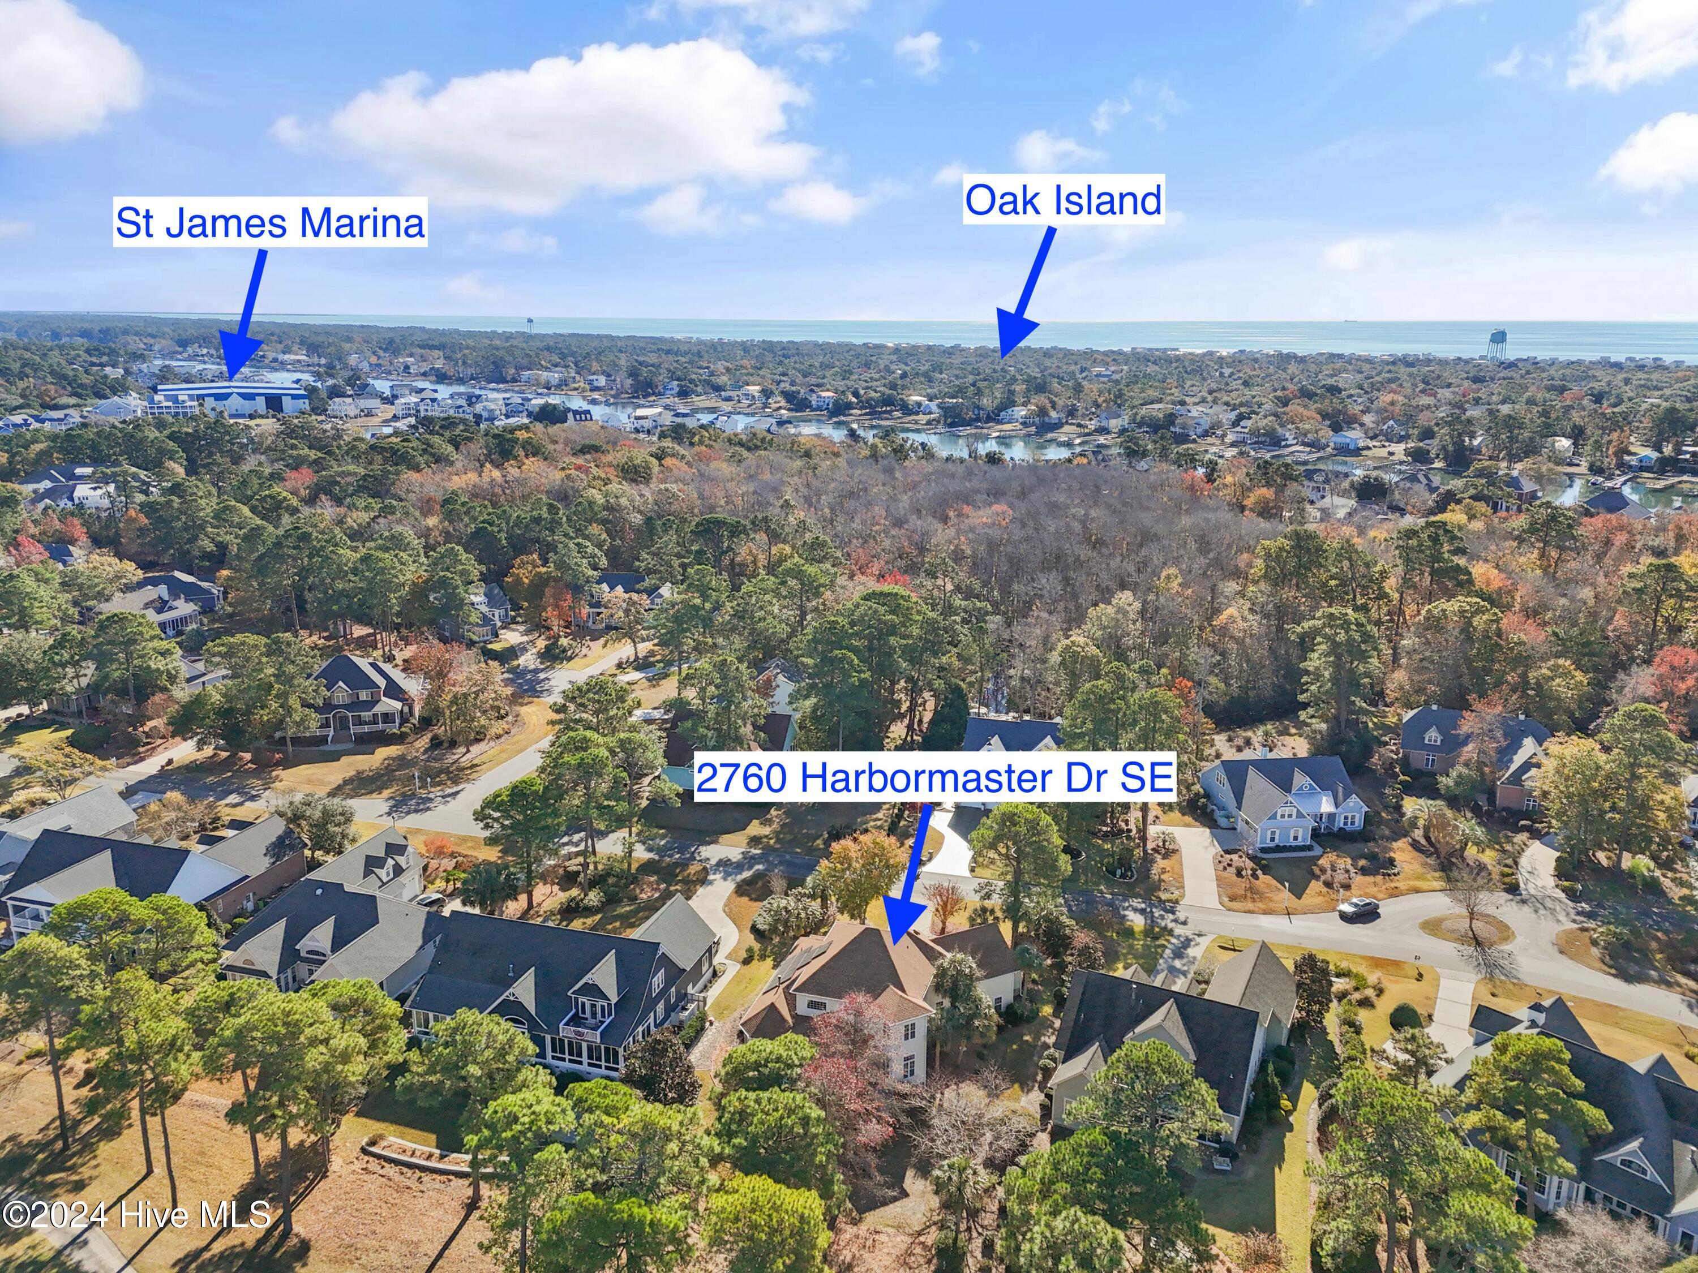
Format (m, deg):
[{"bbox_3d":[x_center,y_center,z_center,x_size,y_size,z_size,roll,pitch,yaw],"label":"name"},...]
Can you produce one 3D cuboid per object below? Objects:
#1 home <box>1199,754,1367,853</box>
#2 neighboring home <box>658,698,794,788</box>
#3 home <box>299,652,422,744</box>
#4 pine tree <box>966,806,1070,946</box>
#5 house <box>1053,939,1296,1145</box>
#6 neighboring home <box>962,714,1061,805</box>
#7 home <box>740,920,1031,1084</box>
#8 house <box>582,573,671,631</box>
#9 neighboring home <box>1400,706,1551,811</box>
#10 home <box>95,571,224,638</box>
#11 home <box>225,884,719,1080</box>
[{"bbox_3d":[58.080,20.070,157.270,19.500,9.000,18.000,-1,15,-4],"label":"home"},{"bbox_3d":[-15.460,14.620,157.690,15.700,8.200,14.500,4,16,12],"label":"neighboring home"},{"bbox_3d":[-80.250,8.220,194.280,19.000,10.700,19.500,-3,16,-12],"label":"home"},{"bbox_3d":[17.850,24.920,123.620,10.000,16.920,10.000,0,15,0],"label":"pine tree"},{"bbox_3d":[29.380,34.020,105.250,17.300,9.200,24.300,8,17,27],"label":"house"},{"bbox_3d":[21.980,15.890,152.930,14.100,8.700,14.800,4,16,13],"label":"neighboring home"},{"bbox_3d":[3.400,28.950,101.890,21.000,10.300,19.100,4,16,14],"label":"home"},{"bbox_3d":[-48.450,-8.390,258.000,20.500,9.500,19.000,2,15,5],"label":"house"},{"bbox_3d":[92.000,16.510,171.060,22.000,9.000,22.000,6,16,18],"label":"neighboring home"},{"bbox_3d":[-149.960,-7.590,253.730,21.000,9.000,23.000,4,16,12],"label":"home"},{"bbox_3d":[-38.340,30.060,118.580,44.000,9.000,22.500,5,16,15],"label":"home"}]

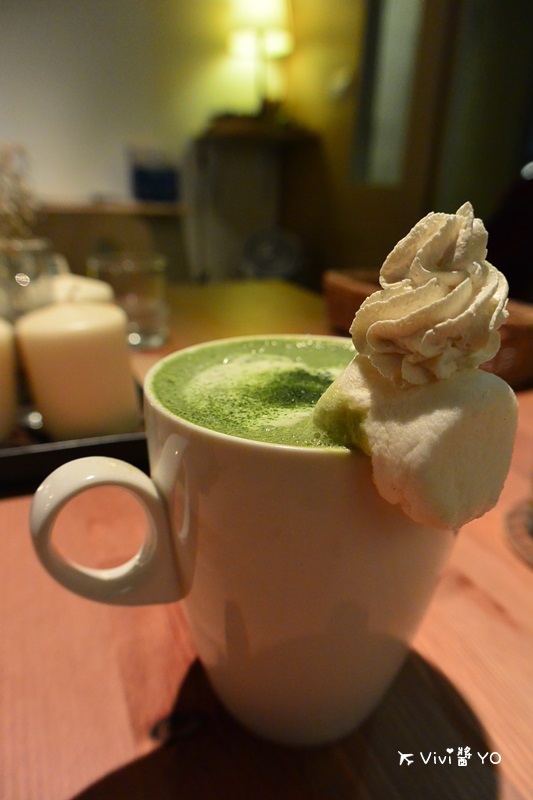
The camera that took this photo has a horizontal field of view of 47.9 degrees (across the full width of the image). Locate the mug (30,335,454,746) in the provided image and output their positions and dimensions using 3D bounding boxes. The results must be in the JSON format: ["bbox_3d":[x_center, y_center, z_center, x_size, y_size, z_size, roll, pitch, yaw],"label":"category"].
[{"bbox_3d":[-0.004,0.050,0.189,0.126,0.115,0.093,-7,23,-19],"label":"mug"}]

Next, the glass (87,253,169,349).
[{"bbox_3d":[-0.137,-0.101,0.603,0.076,0.081,0.076,1,22,0],"label":"glass"}]

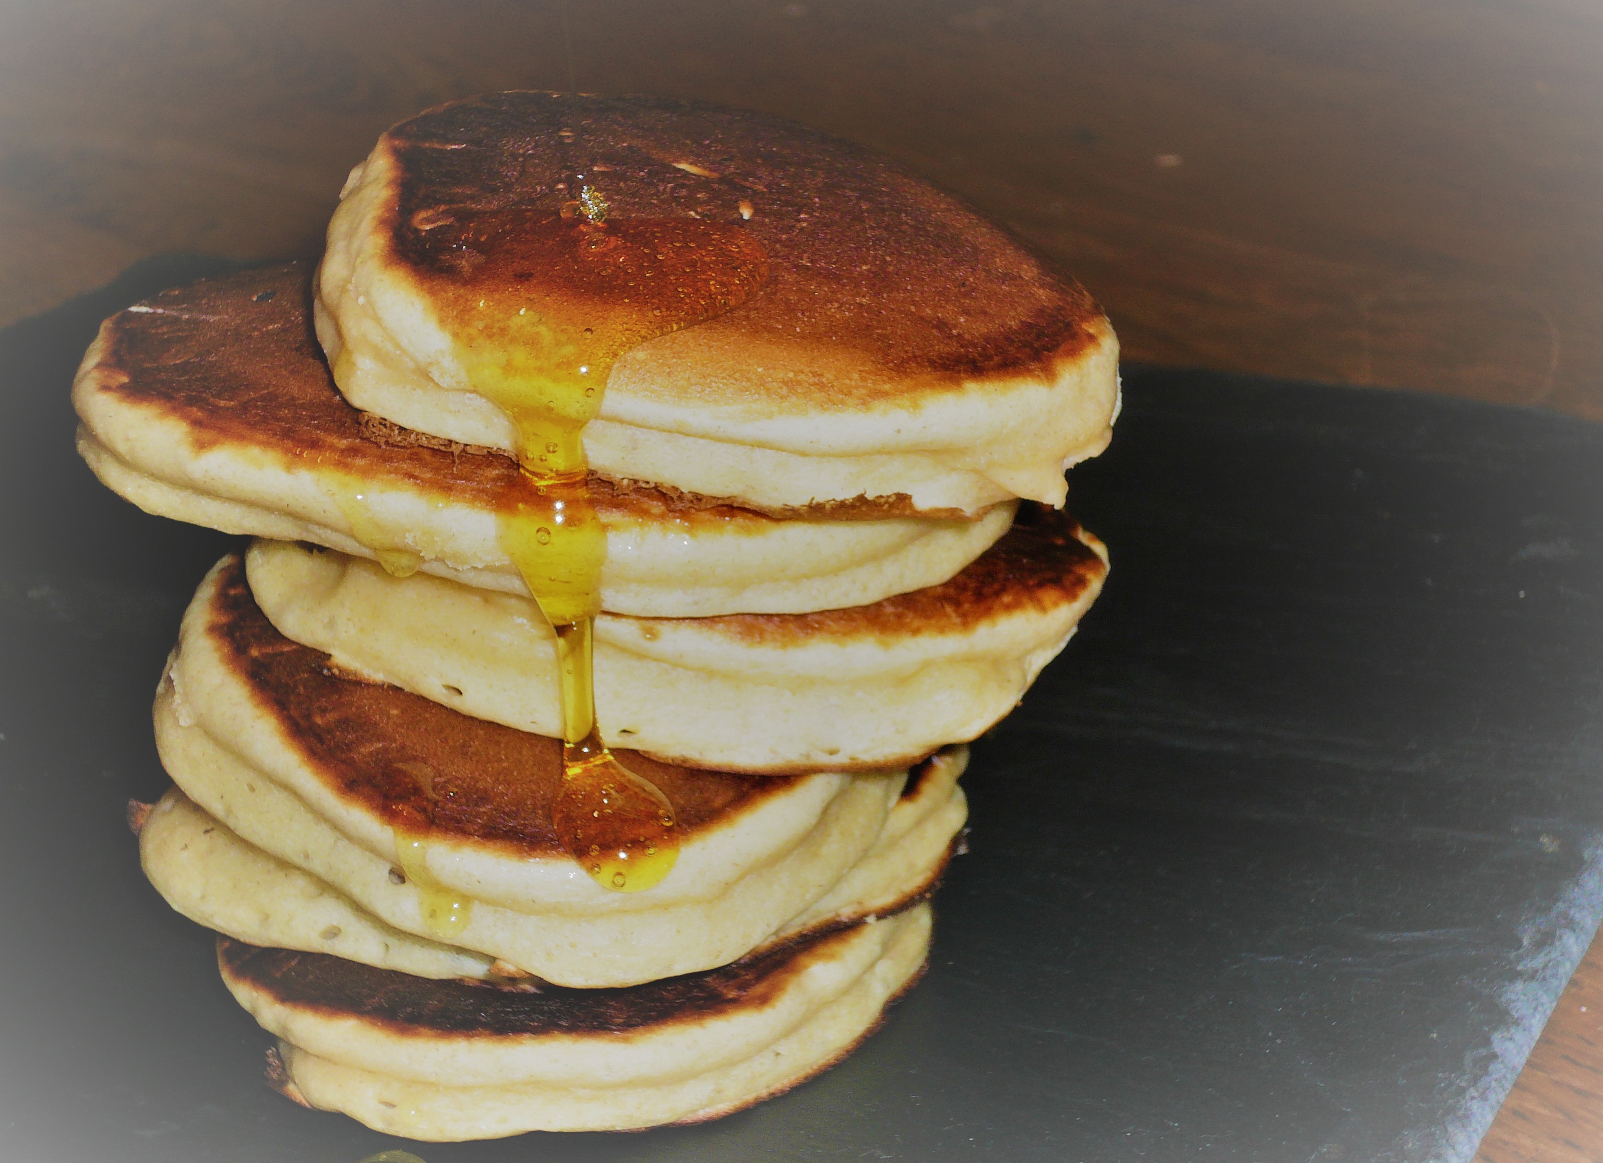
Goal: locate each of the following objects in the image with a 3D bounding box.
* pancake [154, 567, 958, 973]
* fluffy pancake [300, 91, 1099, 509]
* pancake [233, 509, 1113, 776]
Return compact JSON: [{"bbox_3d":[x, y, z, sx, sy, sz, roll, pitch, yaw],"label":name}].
[{"bbox_3d":[-0.037,0.019,0.520,0.111,0.021,0.111,6,29,-2],"label":"pancake"},{"bbox_3d":[-0.011,-0.039,0.498,0.109,0.018,0.109,8,28,-3],"label":"fluffy pancake"},{"bbox_3d":[-0.017,-0.002,0.513,0.121,0.021,0.119,2,19,-1],"label":"pancake"}]

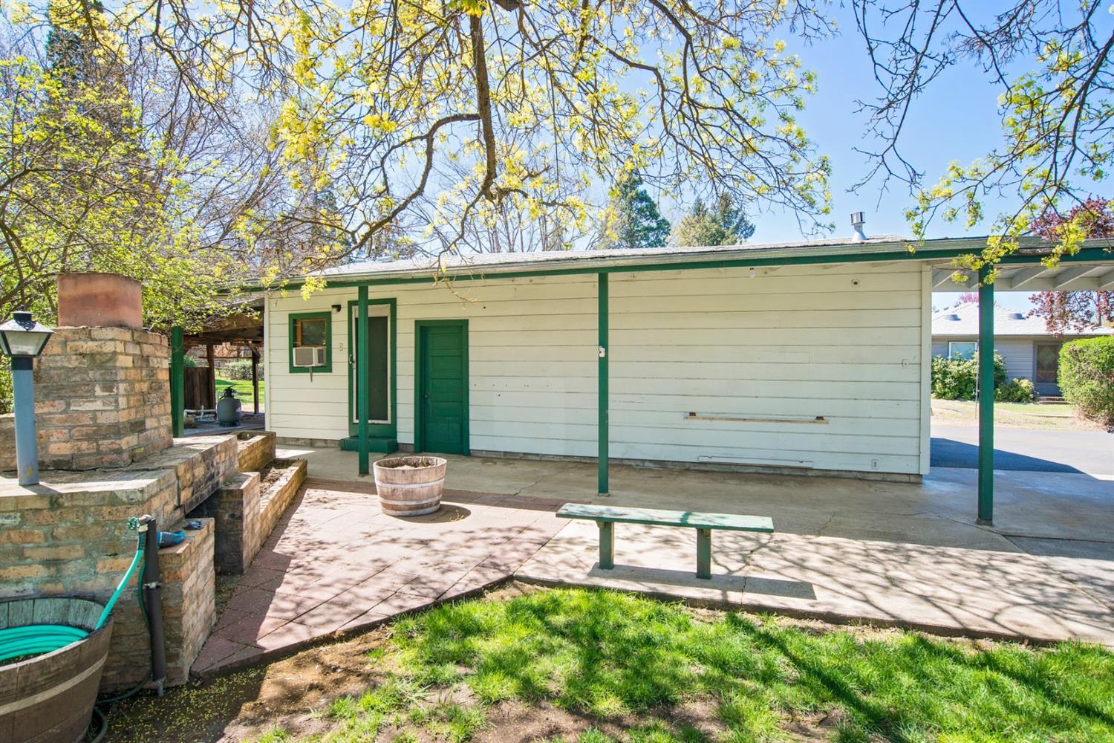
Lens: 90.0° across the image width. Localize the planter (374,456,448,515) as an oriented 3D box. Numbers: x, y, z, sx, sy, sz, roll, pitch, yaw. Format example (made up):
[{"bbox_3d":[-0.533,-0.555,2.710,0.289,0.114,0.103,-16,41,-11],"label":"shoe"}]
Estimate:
[{"bbox_3d":[-1.461,1.148,5.560,0.705,0.470,0.705,0,1,0],"label":"planter"}]

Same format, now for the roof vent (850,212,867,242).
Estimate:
[{"bbox_3d":[4.175,-1.990,7.700,0.200,0.410,0.200,0,1,16],"label":"roof vent"}]

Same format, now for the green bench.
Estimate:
[{"bbox_3d":[0.762,1.250,4.035,1.495,0.420,0.303,0,1,16],"label":"green bench"}]

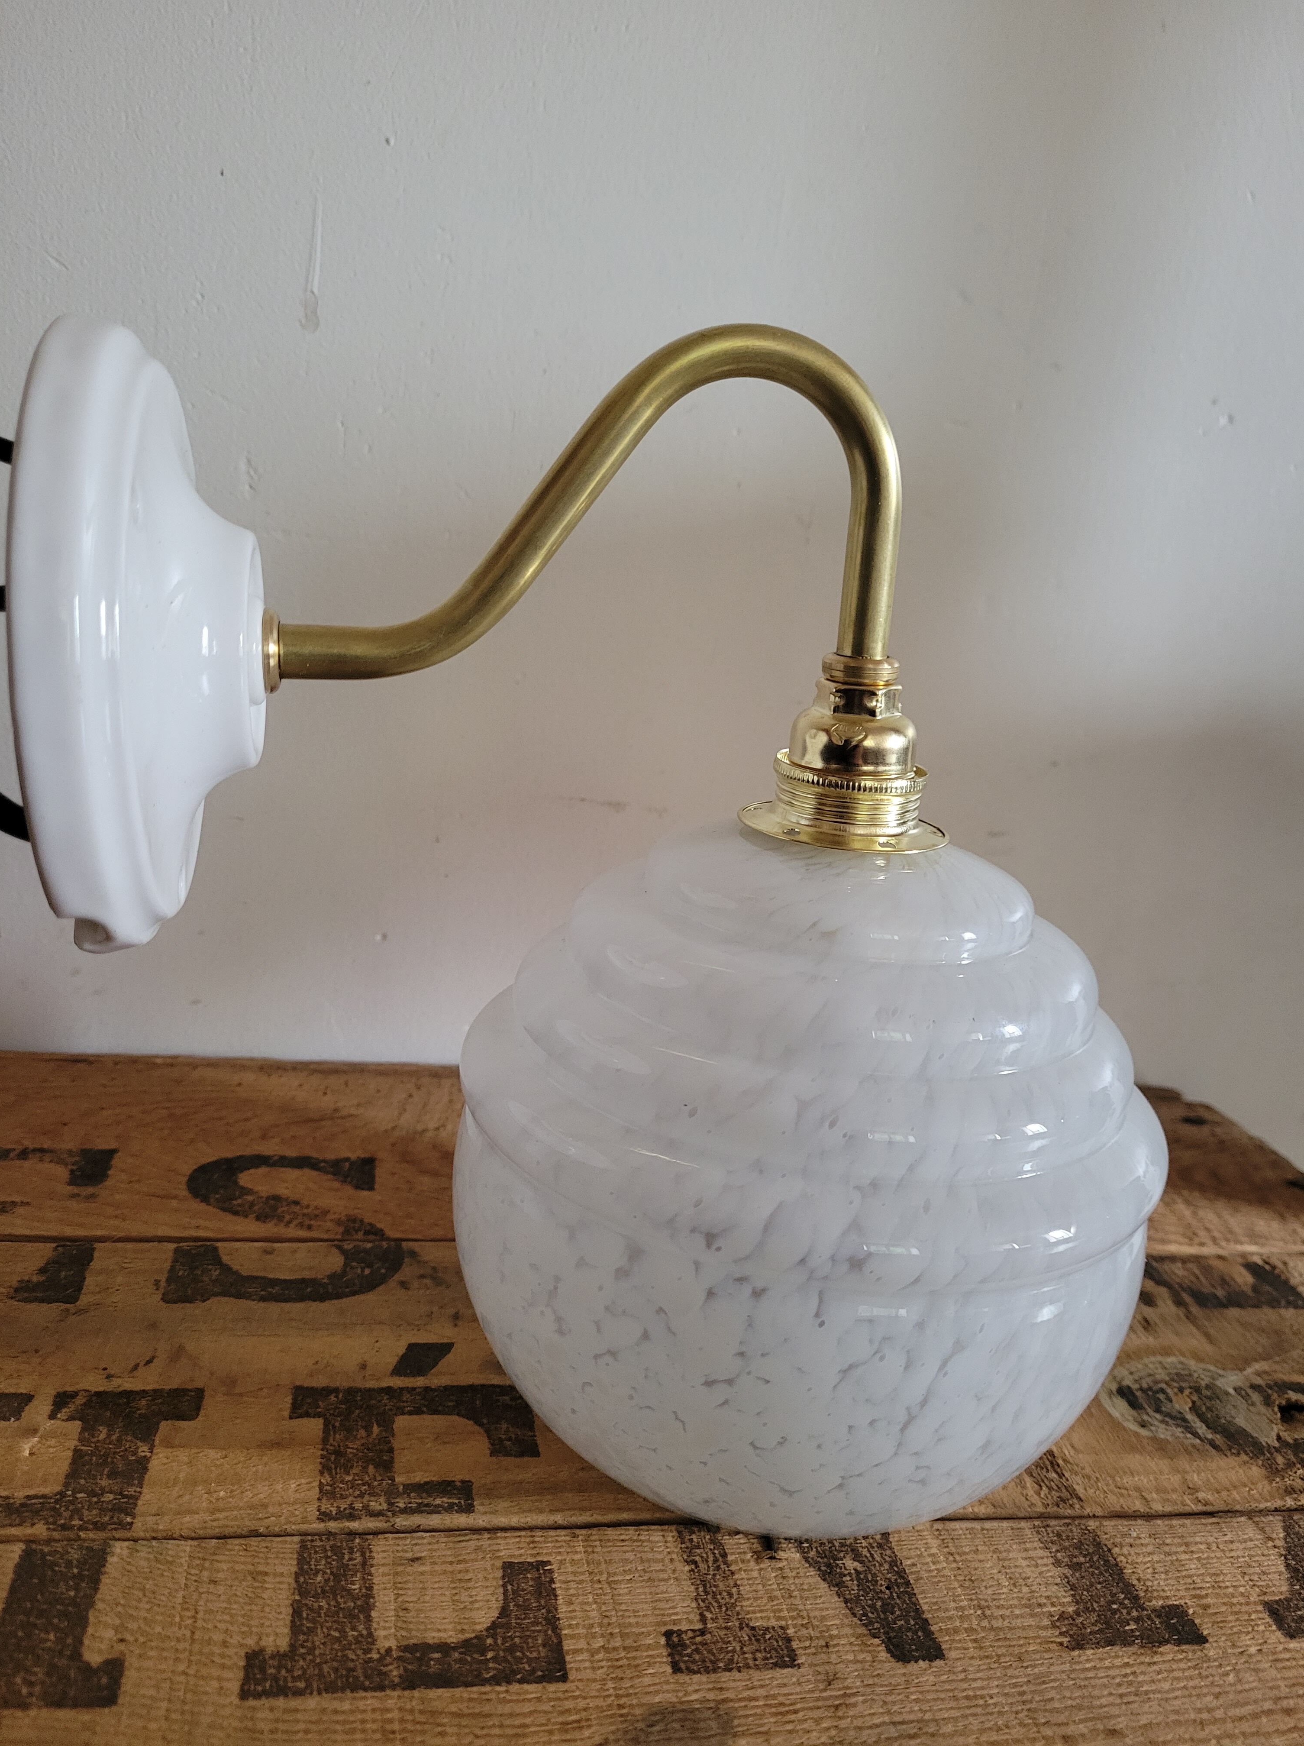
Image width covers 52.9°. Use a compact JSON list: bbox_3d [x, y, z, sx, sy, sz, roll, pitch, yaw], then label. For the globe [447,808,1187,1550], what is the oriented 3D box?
[{"bbox_3d":[0.044,0.066,0.370,0.195,0.168,0.195,1,18,-10],"label":"globe"}]

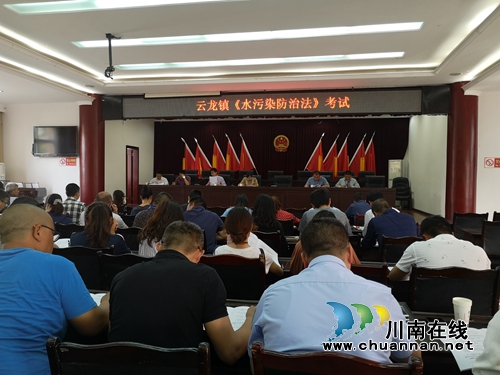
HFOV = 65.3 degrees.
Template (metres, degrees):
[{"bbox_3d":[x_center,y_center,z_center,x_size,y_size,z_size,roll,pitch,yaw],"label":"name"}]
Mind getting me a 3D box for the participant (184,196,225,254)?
[{"bbox_3d":[-0.458,0.681,3.577,0.500,1.230,0.780,1,2,11],"label":"participant"}]

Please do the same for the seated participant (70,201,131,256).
[{"bbox_3d":[-1.078,0.704,2.924,0.500,1.200,0.800,1,1,11],"label":"seated participant"}]

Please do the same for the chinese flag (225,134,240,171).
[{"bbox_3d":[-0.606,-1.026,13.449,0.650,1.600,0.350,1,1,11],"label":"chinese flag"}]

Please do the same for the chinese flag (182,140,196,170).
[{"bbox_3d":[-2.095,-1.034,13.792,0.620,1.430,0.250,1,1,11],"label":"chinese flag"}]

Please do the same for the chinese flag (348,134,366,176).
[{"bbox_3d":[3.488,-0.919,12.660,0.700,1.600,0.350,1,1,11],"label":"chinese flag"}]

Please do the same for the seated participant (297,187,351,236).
[{"bbox_3d":[0.651,0.657,3.426,0.500,1.300,0.780,1,2,11],"label":"seated participant"}]

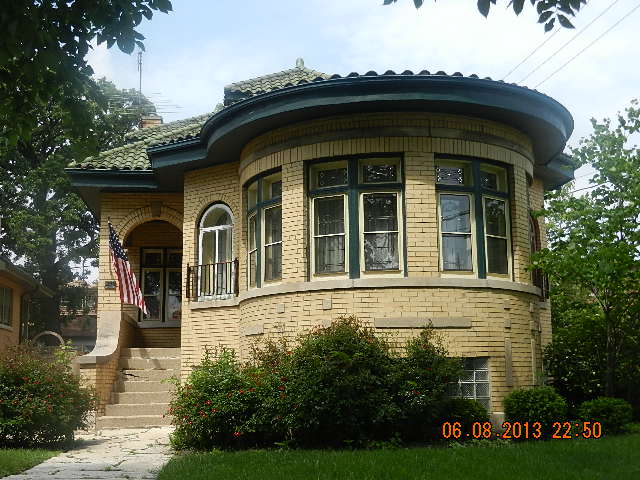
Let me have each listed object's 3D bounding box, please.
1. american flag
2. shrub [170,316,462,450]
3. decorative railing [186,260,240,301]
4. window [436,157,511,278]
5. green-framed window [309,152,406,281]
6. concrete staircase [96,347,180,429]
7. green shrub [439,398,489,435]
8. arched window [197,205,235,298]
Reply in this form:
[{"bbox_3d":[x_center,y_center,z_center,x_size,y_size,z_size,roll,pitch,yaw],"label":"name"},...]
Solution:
[{"bbox_3d":[-3.524,0.503,15.231,0.660,1.660,0.600,-1,-9,0],"label":"american flag"},{"bbox_3d":[-0.034,1.749,10.353,3.500,1.542,1.600,-1,-9,0],"label":"shrub"},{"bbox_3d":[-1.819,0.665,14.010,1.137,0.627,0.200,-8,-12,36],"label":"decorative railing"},{"bbox_3d":[2.229,-0.290,11.747,1.356,1.700,0.227,5,-11,-32],"label":"window"},{"bbox_3d":[0.468,-0.301,10.982,1.310,1.630,0.180,-3,-10,15],"label":"green-framed window"},{"bbox_3d":[-2.981,2.519,14.498,1.300,1.360,2.050,0,-9,-3],"label":"concrete staircase"},{"bbox_3d":[1.854,2.286,10.615,0.680,0.518,0.650,-1,-9,0],"label":"green shrub"},{"bbox_3d":[-1.781,0.192,14.309,0.845,1.651,0.150,-8,-12,36],"label":"arched window"}]

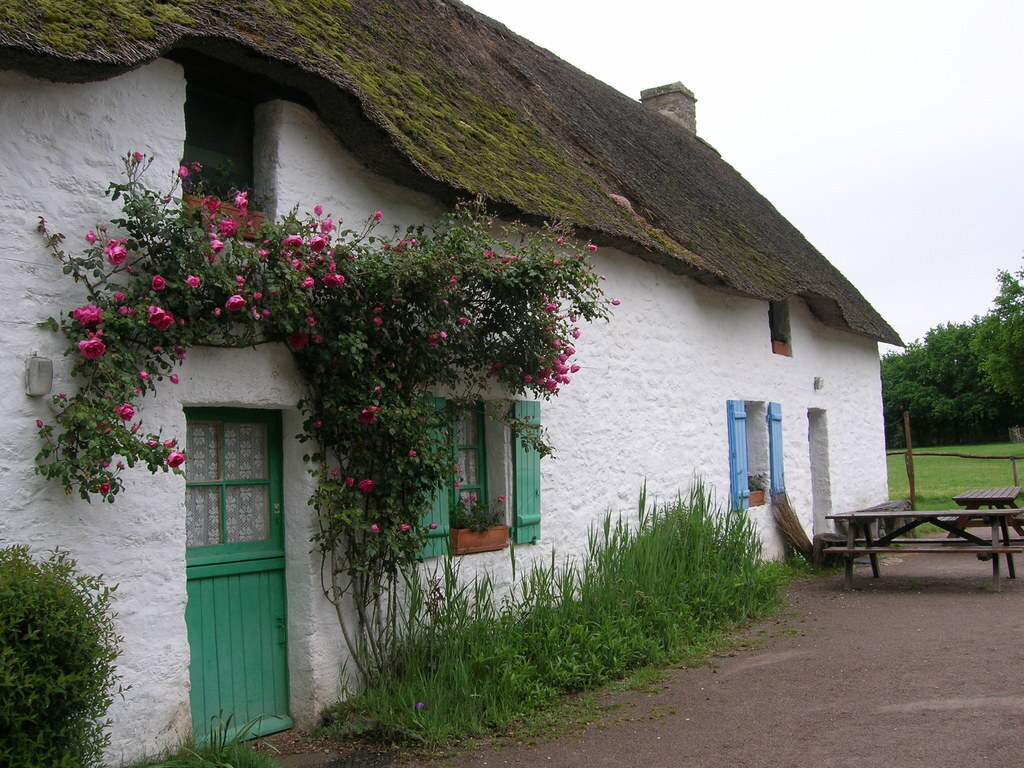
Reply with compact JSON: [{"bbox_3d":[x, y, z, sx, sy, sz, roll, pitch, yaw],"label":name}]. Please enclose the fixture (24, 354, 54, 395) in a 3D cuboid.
[{"bbox_3d":[-2.176,-0.032,4.626,0.075,0.188,0.105,-4,-4,35],"label":"fixture"}]

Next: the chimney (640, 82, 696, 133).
[{"bbox_3d":[2.864,-4.895,18.302,0.800,0.900,0.630,-4,-4,35],"label":"chimney"}]

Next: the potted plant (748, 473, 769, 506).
[{"bbox_3d":[2.957,1.304,12.507,0.240,0.420,0.550,-4,-4,35],"label":"potted plant"}]

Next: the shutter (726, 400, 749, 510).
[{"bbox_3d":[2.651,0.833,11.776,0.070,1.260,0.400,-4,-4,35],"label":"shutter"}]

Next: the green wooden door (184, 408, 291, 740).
[{"bbox_3d":[-1.679,1.121,5.952,0.080,1.930,0.860,-4,-4,35],"label":"green wooden door"}]

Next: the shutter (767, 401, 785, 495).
[{"bbox_3d":[3.389,0.869,12.895,0.060,1.230,0.380,-4,-4,35],"label":"shutter"}]

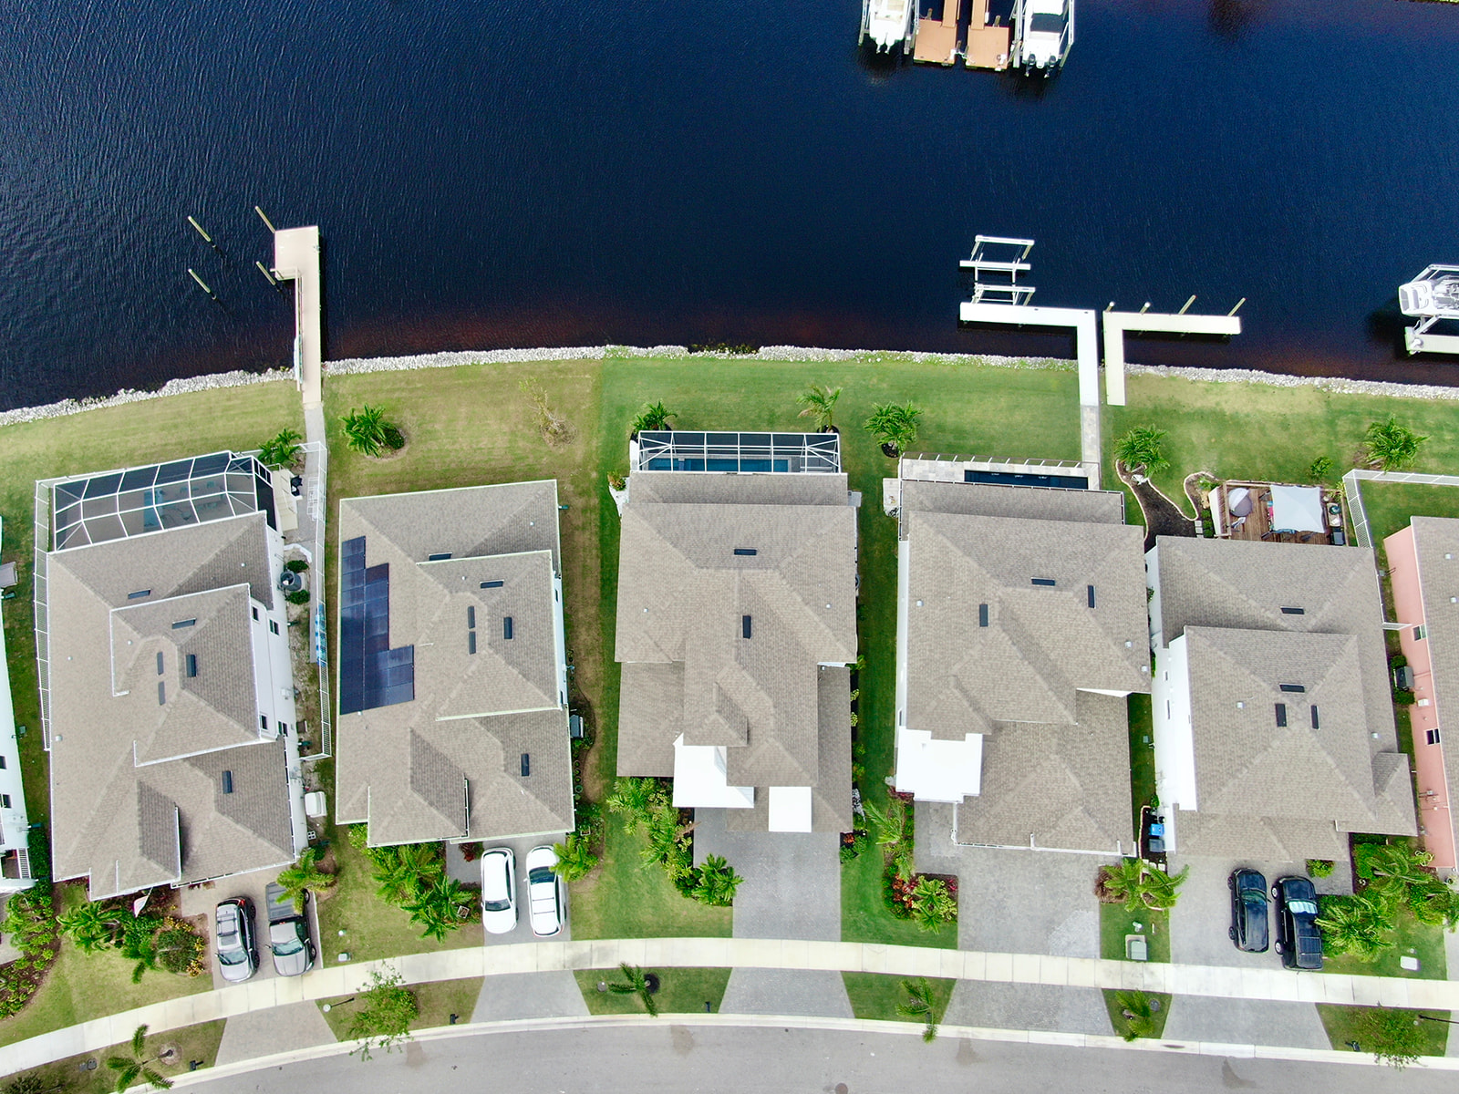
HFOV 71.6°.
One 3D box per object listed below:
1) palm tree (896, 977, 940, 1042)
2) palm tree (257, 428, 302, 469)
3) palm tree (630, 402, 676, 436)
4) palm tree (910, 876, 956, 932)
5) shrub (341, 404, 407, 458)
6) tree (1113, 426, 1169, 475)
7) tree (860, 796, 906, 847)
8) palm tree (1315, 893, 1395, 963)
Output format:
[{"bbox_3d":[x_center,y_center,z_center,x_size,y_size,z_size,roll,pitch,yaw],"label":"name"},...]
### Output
[{"bbox_3d":[10.083,25.076,55.186,2.320,4.700,3.180,0,72,0],"label":"palm tree"},{"bbox_3d":[-29.011,-6.232,65.706,2.750,3.300,2.700,0,72,0],"label":"palm tree"},{"bbox_3d":[-4.927,-8.085,66.313,2.960,3.400,2.590,0,72,0],"label":"palm tree"},{"bbox_3d":[11.586,20.348,57.578,2.580,3.000,2.980,0,72,0],"label":"palm tree"},{"bbox_3d":[-23.342,-7.389,65.942,3.770,3.200,3.710,0,72,0],"label":"shrub"},{"bbox_3d":[26.547,-6.081,65.617,3.300,3.700,3.100,0,72,0],"label":"tree"},{"bbox_3d":[8.801,16.017,58.520,2.600,3.800,2.760,0,72,0],"label":"tree"},{"bbox_3d":[34.529,21.224,56.346,4.340,3.700,3.480,0,72,0],"label":"palm tree"}]

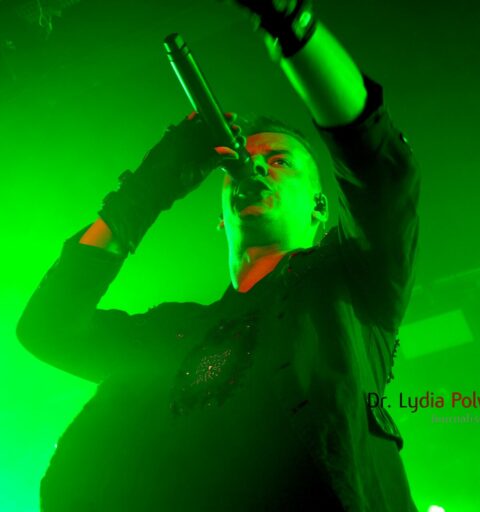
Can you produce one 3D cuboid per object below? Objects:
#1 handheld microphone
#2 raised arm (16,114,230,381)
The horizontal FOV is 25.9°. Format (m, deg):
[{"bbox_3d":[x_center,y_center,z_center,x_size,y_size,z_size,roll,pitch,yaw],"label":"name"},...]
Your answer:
[{"bbox_3d":[-0.040,-0.204,1.530,0.050,0.260,0.050,-25,7,0],"label":"handheld microphone"},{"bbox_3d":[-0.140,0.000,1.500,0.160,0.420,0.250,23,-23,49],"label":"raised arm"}]

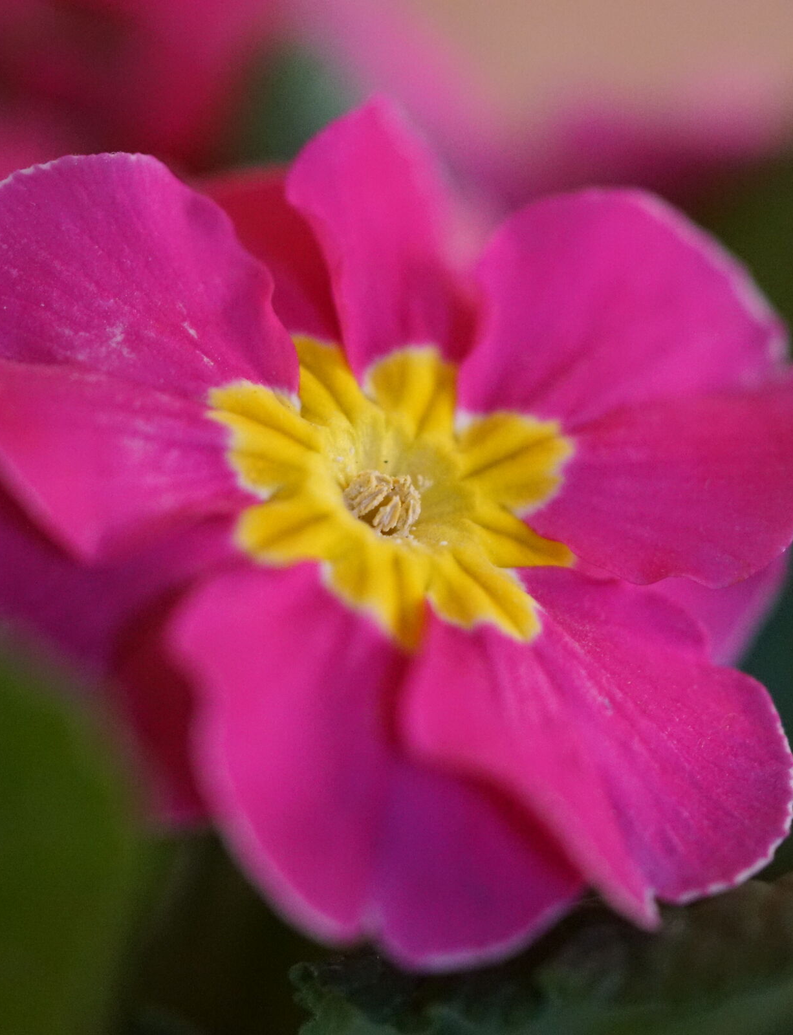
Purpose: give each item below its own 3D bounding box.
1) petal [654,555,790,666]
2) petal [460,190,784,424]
[{"bbox_3d":[0.016,0.003,0.186,0.007,0.003,0.007,36,69,1],"label":"petal"},{"bbox_3d":[0.009,-0.010,0.184,0.016,0.012,0.005,-23,-16,-24],"label":"petal"}]

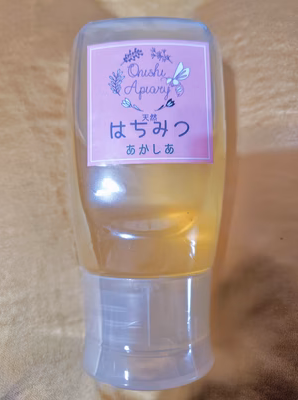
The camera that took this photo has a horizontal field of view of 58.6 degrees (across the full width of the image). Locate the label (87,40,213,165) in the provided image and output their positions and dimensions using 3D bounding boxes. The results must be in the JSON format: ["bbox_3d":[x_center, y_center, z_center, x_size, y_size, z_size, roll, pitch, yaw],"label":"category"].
[{"bbox_3d":[0.000,-0.041,0.110,0.052,0.004,0.052,-1,87,0],"label":"label"}]

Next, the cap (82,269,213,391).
[{"bbox_3d":[-0.001,0.055,0.128,0.061,0.041,0.046,-1,89,0],"label":"cap"}]

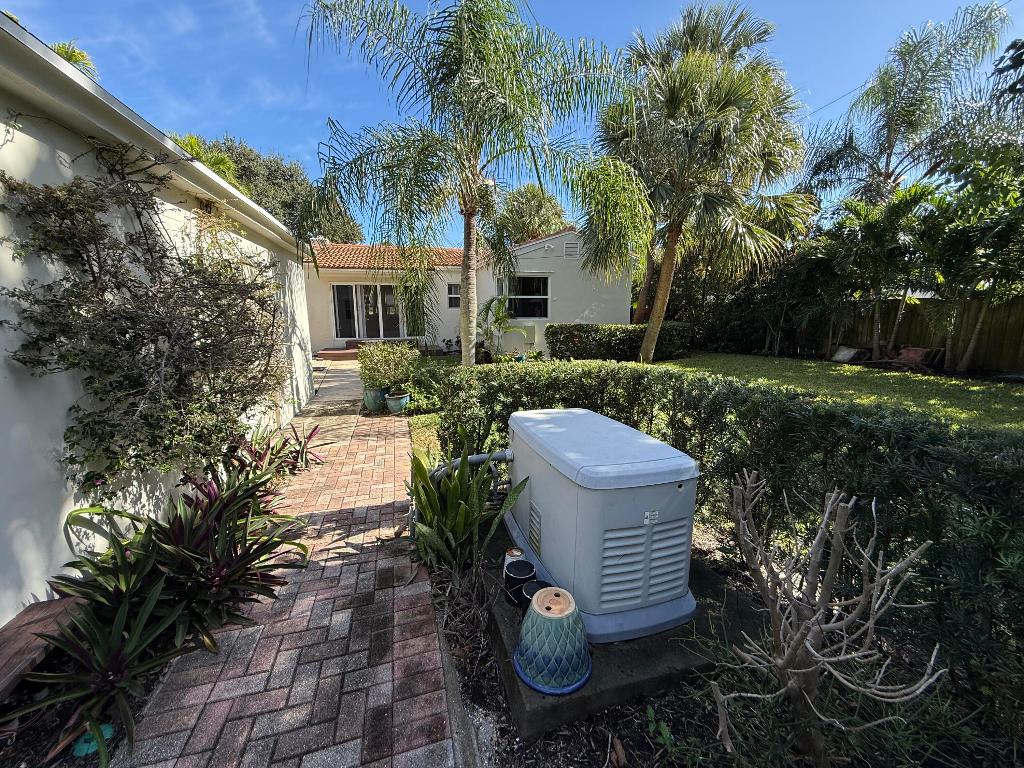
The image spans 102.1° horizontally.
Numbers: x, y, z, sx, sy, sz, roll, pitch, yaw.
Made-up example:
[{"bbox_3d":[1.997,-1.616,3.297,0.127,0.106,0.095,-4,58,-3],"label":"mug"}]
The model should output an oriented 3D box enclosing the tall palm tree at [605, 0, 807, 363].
[{"bbox_3d":[5.312,-5.279,11.882,5.200,9.400,5.000,4,10,23],"label":"tall palm tree"}]

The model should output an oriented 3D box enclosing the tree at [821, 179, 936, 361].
[{"bbox_3d":[11.580,-3.308,12.834,2.600,5.100,2.600,8,13,41],"label":"tree"}]

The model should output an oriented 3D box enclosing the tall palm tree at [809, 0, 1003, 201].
[{"bbox_3d":[13.758,-6.412,14.634,5.800,10.600,5.600,8,13,41],"label":"tall palm tree"}]

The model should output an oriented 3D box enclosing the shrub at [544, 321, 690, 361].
[{"bbox_3d":[3.804,-1.499,14.347,5.550,1.160,1.000,-3,10,-15],"label":"shrub"}]

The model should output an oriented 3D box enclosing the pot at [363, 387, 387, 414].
[{"bbox_3d":[-2.162,0.228,6.630,0.410,0.370,0.410,-3,10,-15],"label":"pot"}]

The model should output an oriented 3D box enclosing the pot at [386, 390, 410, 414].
[{"bbox_3d":[-1.786,0.290,6.476,0.370,0.290,0.370,-3,10,-15],"label":"pot"}]

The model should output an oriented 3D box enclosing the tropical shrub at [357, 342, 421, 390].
[{"bbox_3d":[-1.996,-0.292,6.636,0.960,0.730,0.850,-3,10,-15],"label":"tropical shrub"}]

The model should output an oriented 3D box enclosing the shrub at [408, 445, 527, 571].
[{"bbox_3d":[-0.278,0.692,2.476,0.670,0.740,0.580,-3,10,-15],"label":"shrub"}]

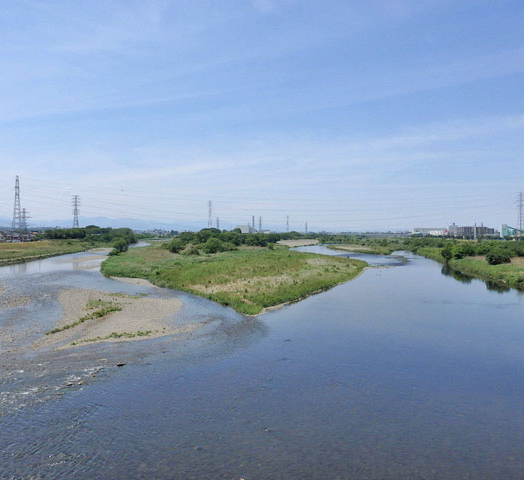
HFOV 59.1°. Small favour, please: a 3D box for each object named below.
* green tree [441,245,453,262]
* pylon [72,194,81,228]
[{"bbox_3d":[71.850,5.260,180.000,4.600,7.000,4.600,0,1,0],"label":"green tree"},{"bbox_3d":[-192.640,-28.040,480.000,8.800,38.000,7.000,0,1,0],"label":"pylon"}]

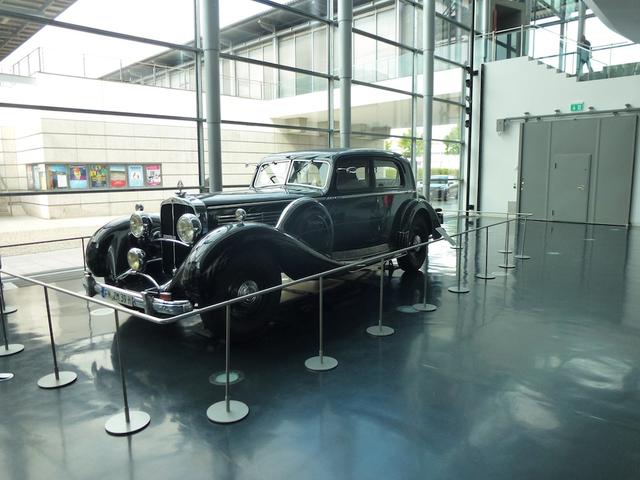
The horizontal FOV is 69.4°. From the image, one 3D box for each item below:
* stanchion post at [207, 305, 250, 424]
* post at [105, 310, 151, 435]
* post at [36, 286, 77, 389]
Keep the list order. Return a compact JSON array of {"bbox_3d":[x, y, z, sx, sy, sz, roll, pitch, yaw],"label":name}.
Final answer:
[{"bbox_3d":[-0.587,0.750,2.974,0.272,0.761,0.272,-1,8,0],"label":"stanchion post"},{"bbox_3d":[-1.220,0.767,2.848,0.272,0.761,0.272,-1,8,0],"label":"post"},{"bbox_3d":[-2.006,0.694,3.458,0.272,0.761,0.272,-1,8,0],"label":"post"}]

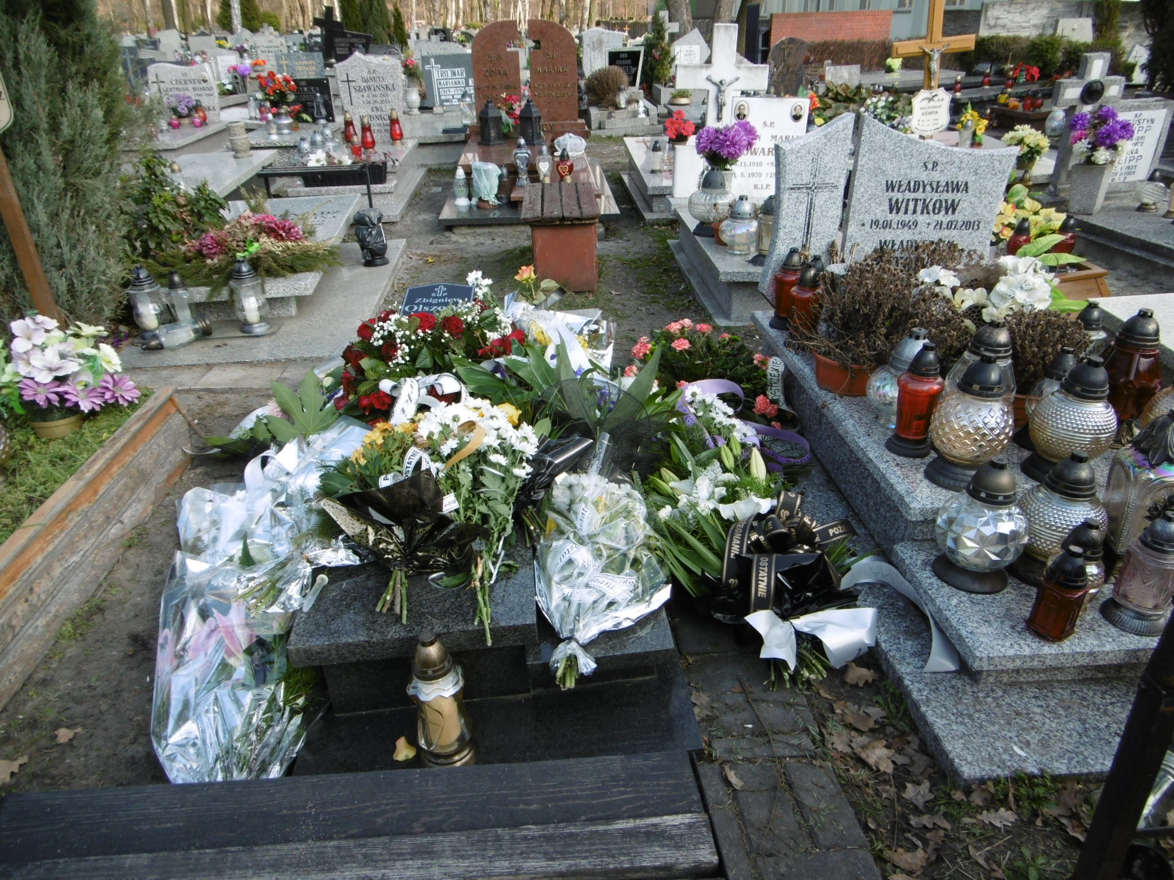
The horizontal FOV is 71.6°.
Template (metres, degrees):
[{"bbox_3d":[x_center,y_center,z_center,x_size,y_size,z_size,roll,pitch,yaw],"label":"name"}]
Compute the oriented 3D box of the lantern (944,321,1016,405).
[{"bbox_3d":[1.139,-0.183,2.360,0.200,0.330,0.200,-3,29,-3],"label":"lantern"}]

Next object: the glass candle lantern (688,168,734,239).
[{"bbox_3d":[0.630,-1.208,4.112,0.230,0.328,0.230,-3,29,-3],"label":"glass candle lantern"}]

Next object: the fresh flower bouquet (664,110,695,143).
[{"bbox_3d":[0.533,-1.793,4.659,0.160,0.161,0.160,-3,29,-3],"label":"fresh flower bouquet"}]

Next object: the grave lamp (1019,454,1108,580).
[{"bbox_3d":[1.143,0.180,1.958,0.200,0.318,0.200,-2,27,-4],"label":"grave lamp"}]

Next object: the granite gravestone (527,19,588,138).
[{"bbox_3d":[-0.240,-2.796,6.322,0.450,0.822,0.200,-3,29,-3],"label":"granite gravestone"}]

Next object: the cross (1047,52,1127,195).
[{"bbox_3d":[3.618,-2.335,5.988,0.480,0.930,0.130,-3,27,-7],"label":"cross"}]

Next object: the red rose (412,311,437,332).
[{"bbox_3d":[-0.532,-0.387,2.660,0.080,0.062,0.075,-2,27,-4],"label":"red rose"}]

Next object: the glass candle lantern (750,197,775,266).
[{"bbox_3d":[0.916,-1.062,4.106,0.155,0.325,0.155,-3,29,-4],"label":"glass candle lantern"}]

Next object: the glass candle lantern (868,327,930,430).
[{"bbox_3d":[0.982,-0.187,2.463,0.220,0.293,0.220,-2,27,-4],"label":"glass candle lantern"}]

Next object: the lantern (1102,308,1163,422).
[{"bbox_3d":[1.668,-0.200,2.489,0.165,0.412,0.165,-3,29,-4],"label":"lantern"}]

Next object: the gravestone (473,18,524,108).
[{"bbox_3d":[-0.890,-3.663,8.097,0.490,0.920,0.100,-1,27,-3],"label":"gravestone"}]

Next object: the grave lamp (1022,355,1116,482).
[{"bbox_3d":[1.422,-0.069,2.369,0.227,0.361,0.227,-3,29,-4],"label":"grave lamp"}]

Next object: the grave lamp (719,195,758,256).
[{"bbox_3d":[0.722,-1.003,3.808,0.180,0.259,0.180,-3,29,-3],"label":"grave lamp"}]

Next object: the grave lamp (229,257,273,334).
[{"bbox_3d":[-1.530,-0.660,3.695,0.165,0.325,0.165,-2,27,-4],"label":"grave lamp"}]

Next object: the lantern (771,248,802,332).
[{"bbox_3d":[0.775,-0.585,3.131,0.122,0.301,0.122,-3,29,-3],"label":"lantern"}]

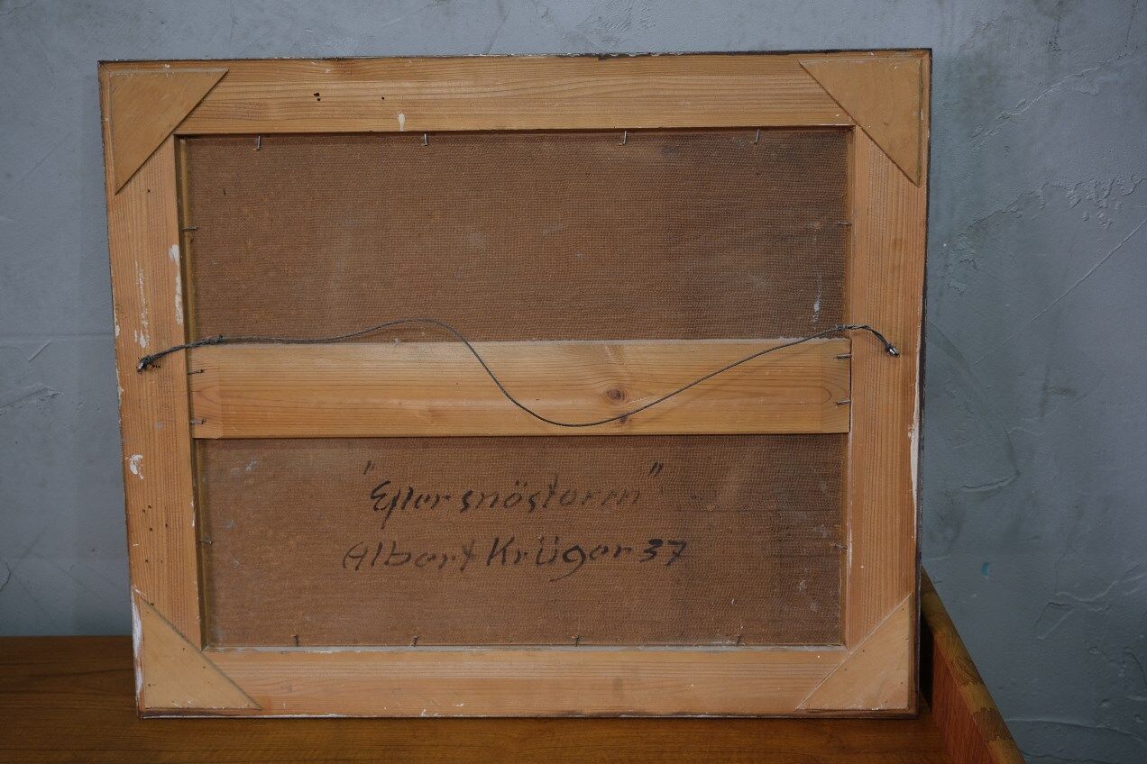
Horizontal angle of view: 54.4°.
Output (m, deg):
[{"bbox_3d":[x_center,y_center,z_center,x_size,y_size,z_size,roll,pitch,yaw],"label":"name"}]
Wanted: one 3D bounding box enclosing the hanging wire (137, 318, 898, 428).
[{"bbox_3d":[-0.054,-0.008,1.018,0.696,0.101,0.030,-1,6,2],"label":"hanging wire"}]

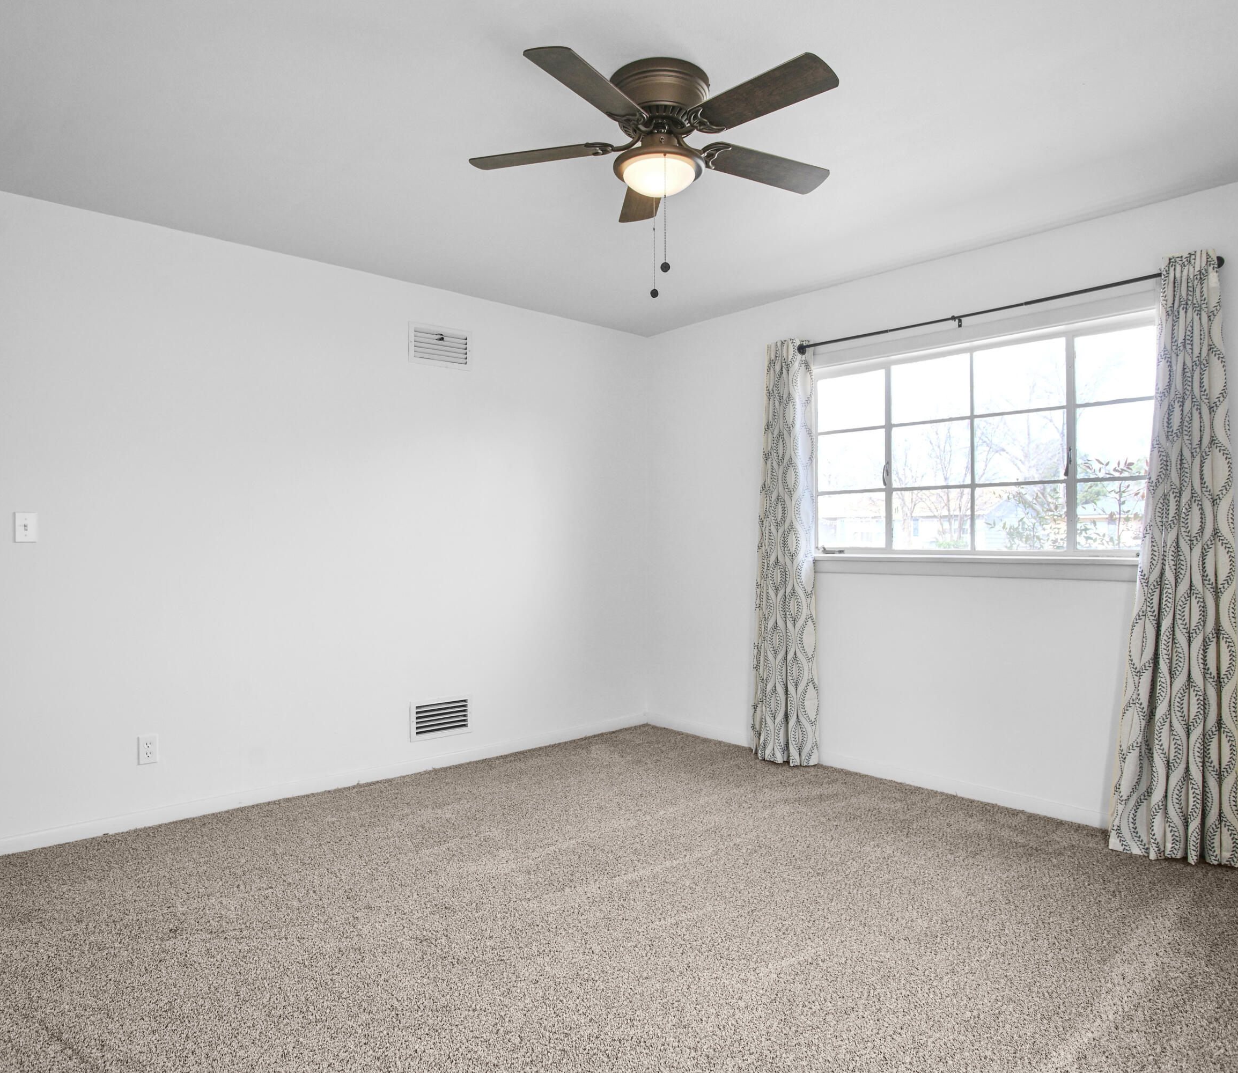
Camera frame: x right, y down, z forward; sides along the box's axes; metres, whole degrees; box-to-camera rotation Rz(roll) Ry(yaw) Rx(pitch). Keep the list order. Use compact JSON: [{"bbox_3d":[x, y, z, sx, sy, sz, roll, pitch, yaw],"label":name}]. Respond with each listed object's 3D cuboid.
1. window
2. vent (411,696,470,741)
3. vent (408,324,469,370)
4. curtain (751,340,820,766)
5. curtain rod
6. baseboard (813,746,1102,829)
[{"bbox_3d":[1.565,-0.381,3.394,0.080,0.950,1.580,0,0,-45],"label":"window"},{"bbox_3d":[-0.899,0.927,3.875,0.340,0.199,0.020,0,0,-39],"label":"vent"},{"bbox_3d":[-0.905,-0.971,3.881,0.344,0.203,0.020,0,0,-39],"label":"vent"},{"bbox_3d":[0.862,0.083,3.976,0.130,2.190,0.340,0,0,-45],"label":"curtain"},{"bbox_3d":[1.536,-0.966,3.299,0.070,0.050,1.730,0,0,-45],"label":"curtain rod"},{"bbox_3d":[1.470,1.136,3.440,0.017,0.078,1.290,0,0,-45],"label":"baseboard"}]

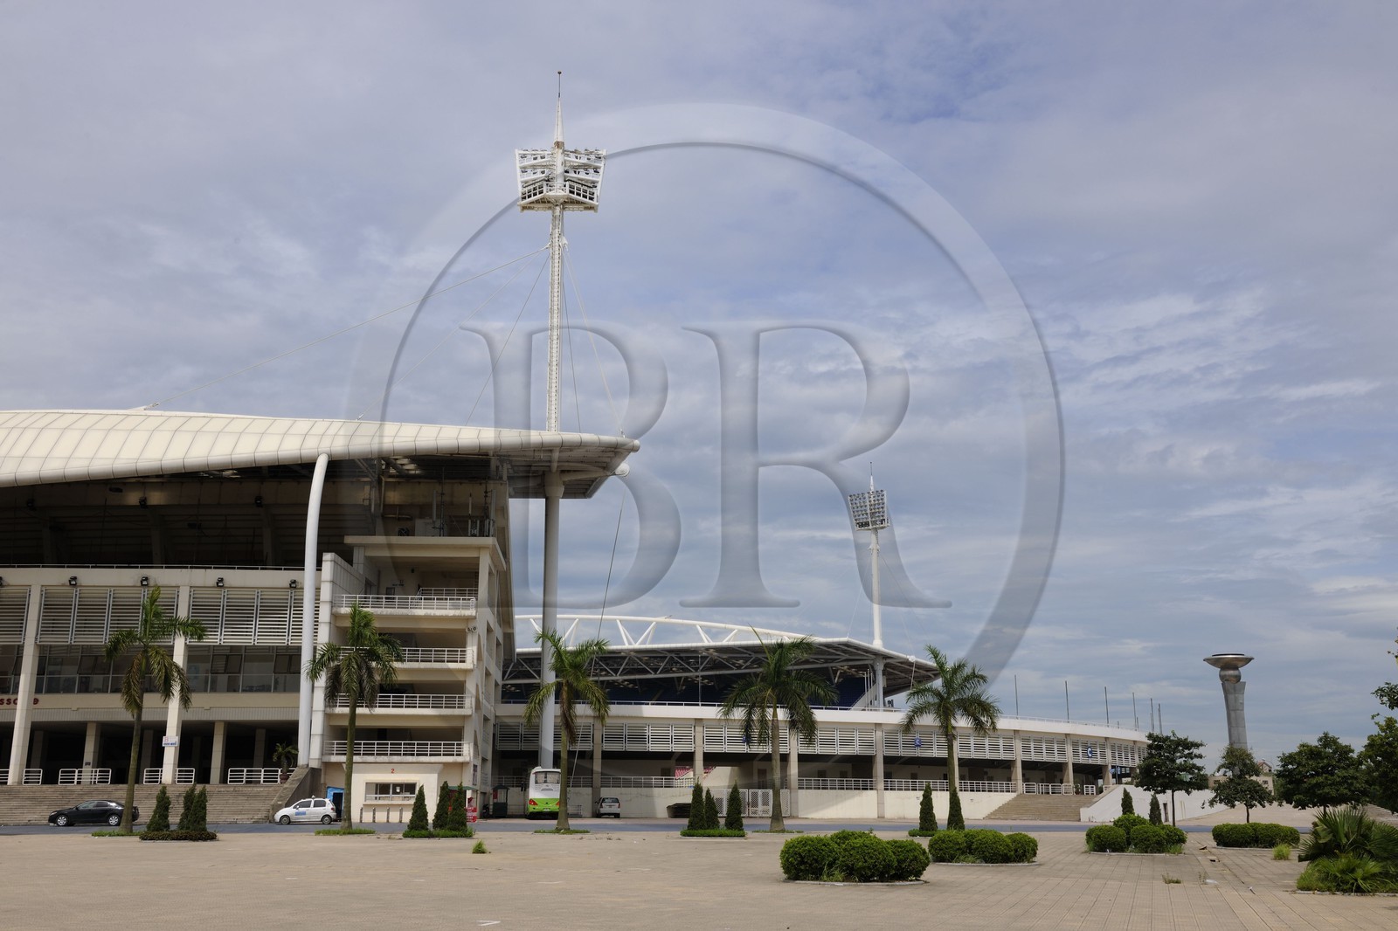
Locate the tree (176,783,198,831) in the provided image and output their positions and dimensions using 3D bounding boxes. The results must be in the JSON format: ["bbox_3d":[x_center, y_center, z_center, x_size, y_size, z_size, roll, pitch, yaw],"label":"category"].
[{"bbox_3d":[-18.702,12.670,51.236,0.800,1.920,0.800,0,-14,0],"label":"tree"}]

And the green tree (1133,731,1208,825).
[{"bbox_3d":[21.475,14.344,63.609,3.330,4.468,3.200,0,-13,0],"label":"green tree"}]

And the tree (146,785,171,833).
[{"bbox_3d":[-19.297,12.415,50.028,0.860,1.850,0.860,0,-14,0],"label":"tree"}]

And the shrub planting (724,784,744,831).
[{"bbox_3d":[1.433,13.917,56.768,0.780,2.153,0.780,0,-14,0],"label":"shrub planting"}]

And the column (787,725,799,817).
[{"bbox_3d":[7.307,23.255,106.817,0.700,7.104,0.850,3,-14,-12],"label":"column"}]

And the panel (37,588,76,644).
[{"bbox_3d":[-40.669,9.551,88.528,1.954,3.528,0.150,1,-14,-6],"label":"panel"}]

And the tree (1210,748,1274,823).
[{"bbox_3d":[24.935,14.891,63.987,2.800,3.919,2.800,0,-14,0],"label":"tree"}]

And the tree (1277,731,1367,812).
[{"bbox_3d":[28.708,14.536,64.385,4.228,4.456,4.000,0,-13,0],"label":"tree"}]

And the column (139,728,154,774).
[{"bbox_3d":[-43.847,23.332,110.882,0.680,4.300,0.740,1,-14,-3],"label":"column"}]

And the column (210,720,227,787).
[{"bbox_3d":[-33.440,20.124,97.475,0.650,4.628,0.680,1,-14,-3],"label":"column"}]

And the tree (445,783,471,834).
[{"bbox_3d":[-9.089,13.025,52.737,0.830,1.930,0.830,0,-14,0],"label":"tree"}]

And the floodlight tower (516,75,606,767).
[{"bbox_3d":[-10.887,-3.246,106.219,7.100,58.410,3.200,0,-13,0],"label":"floodlight tower"}]

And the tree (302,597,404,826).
[{"bbox_3d":[-16.408,11.837,66.436,4.600,10.748,4.600,0,-13,0],"label":"tree"}]

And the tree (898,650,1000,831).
[{"bbox_3d":[11.957,12.999,66.795,4.700,8.651,4.600,0,-13,0],"label":"tree"}]

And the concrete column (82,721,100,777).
[{"bbox_3d":[-44.280,21.044,101.689,0.650,4.450,0.720,1,-14,-3],"label":"concrete column"}]

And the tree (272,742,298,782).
[{"bbox_3d":[-26.069,18.826,88.311,1.500,2.498,1.500,0,-14,0],"label":"tree"}]

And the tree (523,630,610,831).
[{"bbox_3d":[-6.325,12.470,66.076,4.100,9.351,4.200,0,-13,0],"label":"tree"}]

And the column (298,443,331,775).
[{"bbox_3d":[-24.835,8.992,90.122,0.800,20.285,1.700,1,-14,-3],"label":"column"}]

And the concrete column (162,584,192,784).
[{"bbox_3d":[-33.416,14.024,89.981,0.720,12.715,0.750,1,-14,-3],"label":"concrete column"}]

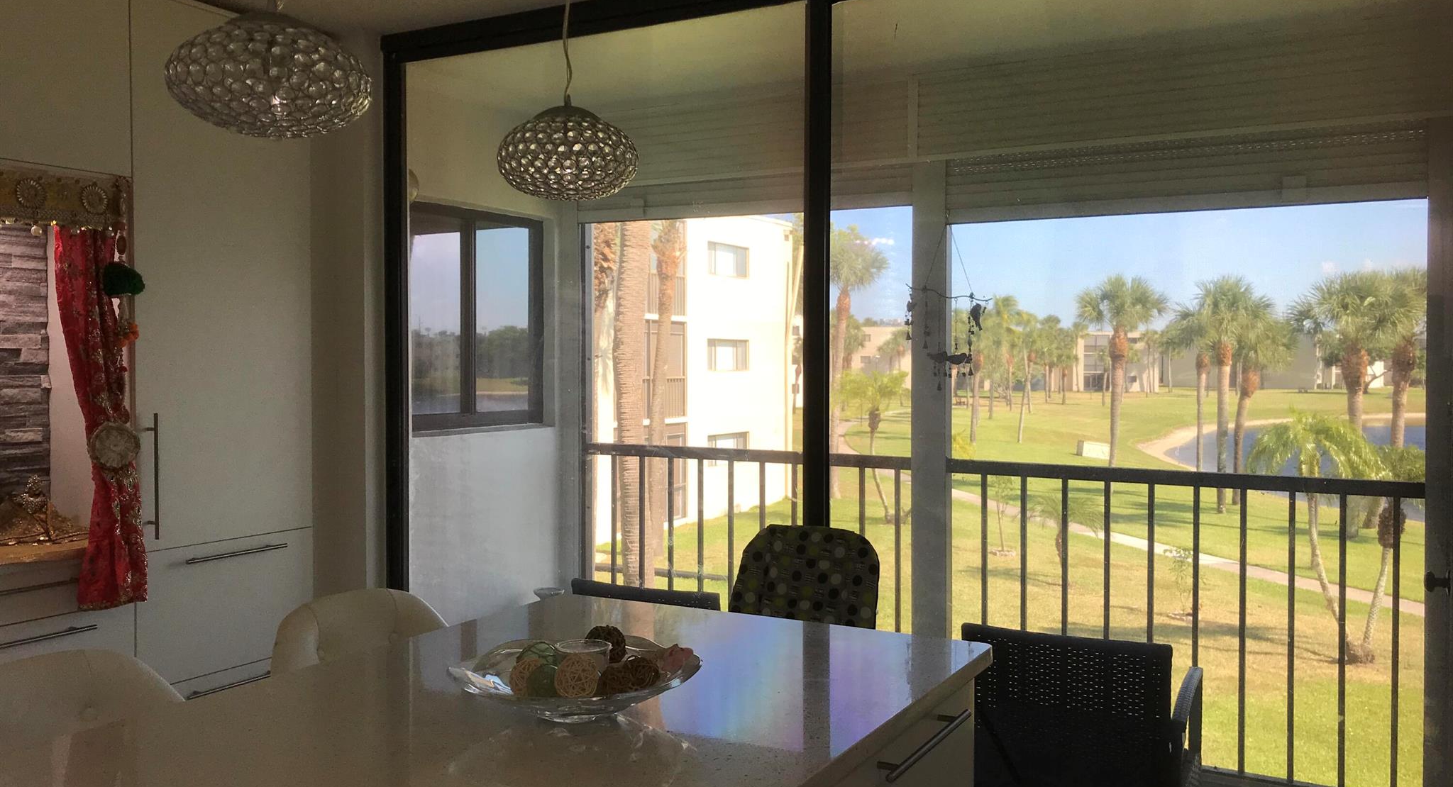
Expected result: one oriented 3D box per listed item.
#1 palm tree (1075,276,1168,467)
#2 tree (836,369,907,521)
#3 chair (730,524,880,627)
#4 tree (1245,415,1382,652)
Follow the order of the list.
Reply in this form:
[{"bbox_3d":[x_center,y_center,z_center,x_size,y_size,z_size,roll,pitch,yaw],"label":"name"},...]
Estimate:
[{"bbox_3d":[13.022,-0.281,38.800,3.000,7.100,3.000,1,2,29],"label":"palm tree"},{"bbox_3d":[3.934,1.393,31.700,2.050,4.050,2.050,0,2,0],"label":"tree"},{"bbox_3d":[0.122,0.823,2.723,0.480,1.020,0.580,1,2,29],"label":"chair"},{"bbox_3d":[8.697,2.109,17.400,1.950,3.600,1.950,1,2,29],"label":"tree"}]

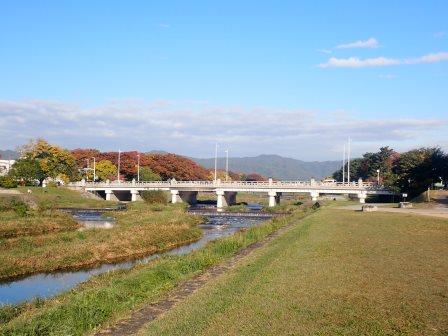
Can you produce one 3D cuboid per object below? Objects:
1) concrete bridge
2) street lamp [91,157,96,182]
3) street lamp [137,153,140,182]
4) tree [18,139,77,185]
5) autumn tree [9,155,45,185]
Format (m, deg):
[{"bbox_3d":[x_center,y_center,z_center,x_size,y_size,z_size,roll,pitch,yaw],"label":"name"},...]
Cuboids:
[{"bbox_3d":[-2.790,7.130,161.330,112.340,8.000,22.000,-1,-2,38],"label":"concrete bridge"},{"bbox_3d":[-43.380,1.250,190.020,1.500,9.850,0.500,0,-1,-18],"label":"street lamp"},{"bbox_3d":[-28.920,0.590,193.040,0.500,11.360,1.400,-1,-2,38],"label":"street lamp"},{"bbox_3d":[-54.270,-1.700,175.090,17.800,14.770,15.500,0,-1,0],"label":"tree"},{"bbox_3d":[-58.980,0.740,170.030,10.800,9.560,10.300,0,-1,0],"label":"autumn tree"}]

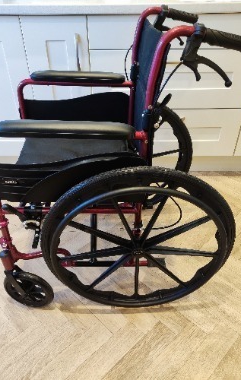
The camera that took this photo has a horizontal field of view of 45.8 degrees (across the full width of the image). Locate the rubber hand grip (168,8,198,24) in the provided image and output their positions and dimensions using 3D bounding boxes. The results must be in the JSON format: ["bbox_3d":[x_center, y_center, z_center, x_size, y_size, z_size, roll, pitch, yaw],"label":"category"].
[{"bbox_3d":[0.206,-0.573,0.944,0.100,0.033,0.033,7,36,-9],"label":"rubber hand grip"}]

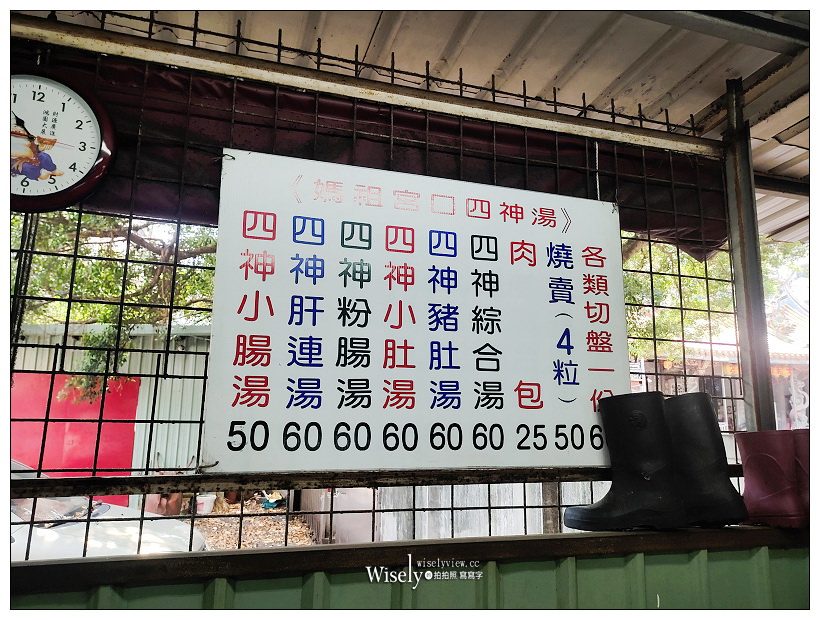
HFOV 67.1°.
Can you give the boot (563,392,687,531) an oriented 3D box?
[{"bbox_3d":[0.519,0.364,1.510,0.306,0.328,0.118,2,-10,-8],"label":"boot"}]

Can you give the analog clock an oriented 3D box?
[{"bbox_3d":[-0.758,-0.345,1.240,0.306,0.306,0.050,4,-10,-18],"label":"analog clock"}]

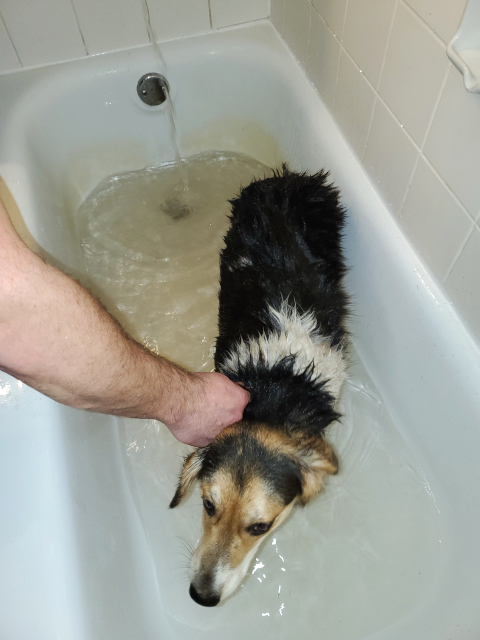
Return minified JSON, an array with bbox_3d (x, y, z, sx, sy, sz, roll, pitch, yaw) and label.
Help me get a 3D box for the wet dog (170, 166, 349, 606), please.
[{"bbox_3d":[0.060,0.073,0.851,0.250,0.410,0.720,-1,58,2],"label":"wet dog"}]

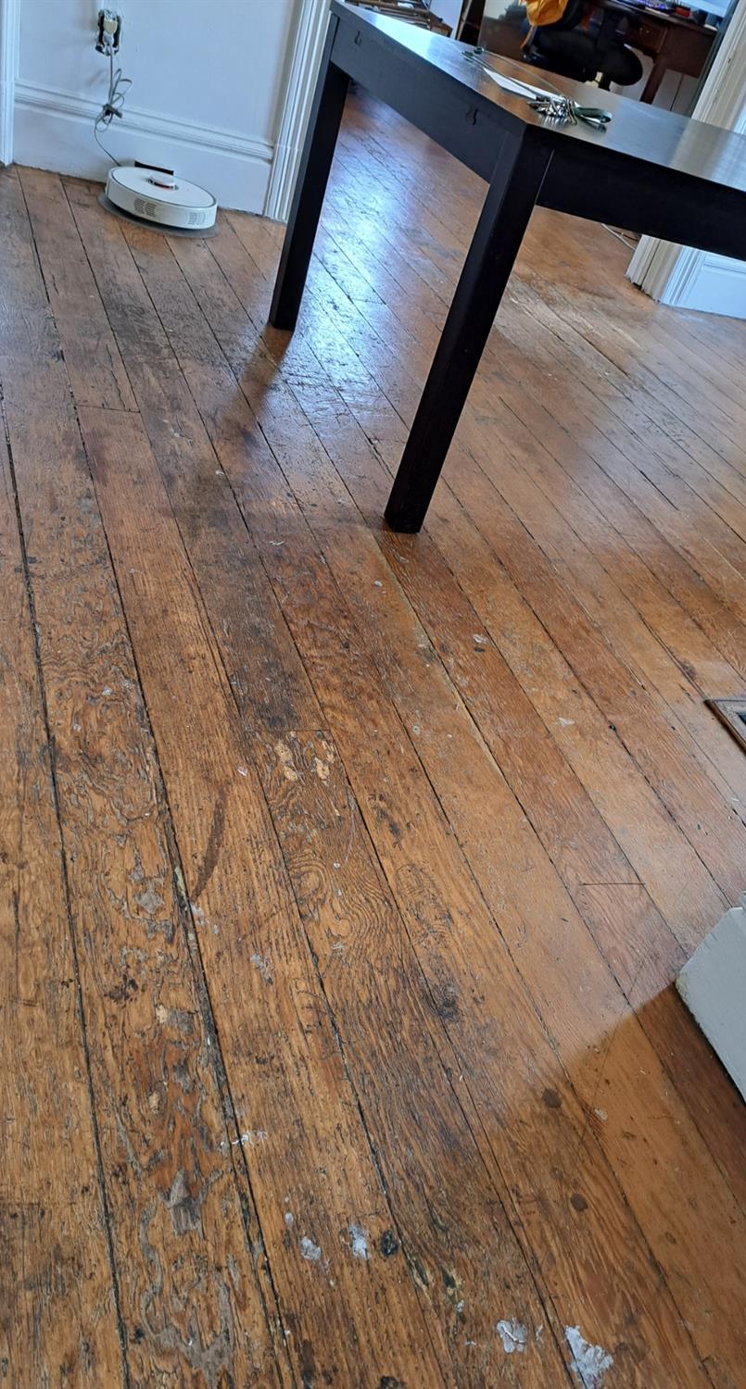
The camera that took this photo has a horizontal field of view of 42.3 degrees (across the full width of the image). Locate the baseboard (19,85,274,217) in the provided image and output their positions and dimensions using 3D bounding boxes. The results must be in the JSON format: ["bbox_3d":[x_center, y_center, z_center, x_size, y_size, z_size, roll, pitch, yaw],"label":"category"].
[{"bbox_3d":[-0.758,-1.834,3.257,0.847,0.235,0.030,0,42,-22],"label":"baseboard"}]

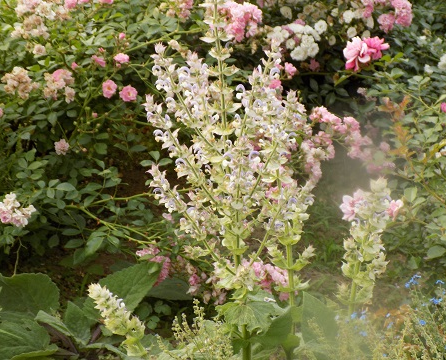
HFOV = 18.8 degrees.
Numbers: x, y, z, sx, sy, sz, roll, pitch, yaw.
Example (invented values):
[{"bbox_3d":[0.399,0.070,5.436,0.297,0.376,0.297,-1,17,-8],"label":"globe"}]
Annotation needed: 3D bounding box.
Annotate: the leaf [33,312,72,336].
[{"bbox_3d":[-0.380,0.318,3.000,0.085,0.060,0.050,-2,18,-7],"label":"leaf"}]

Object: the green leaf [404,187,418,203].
[{"bbox_3d":[0.481,0.038,3.450,0.033,0.038,0.020,3,18,8],"label":"green leaf"}]

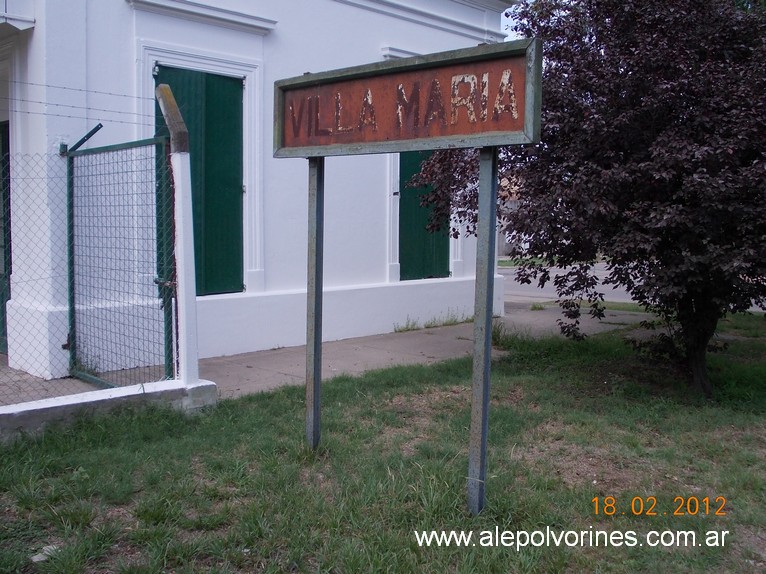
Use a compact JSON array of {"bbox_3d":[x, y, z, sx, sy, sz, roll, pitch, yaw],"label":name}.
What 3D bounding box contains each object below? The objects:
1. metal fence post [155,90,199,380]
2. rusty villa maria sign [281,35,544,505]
[{"bbox_3d":[-1.674,-0.438,6.847,0.110,2.420,0.460,-4,7,-43],"label":"metal fence post"},{"bbox_3d":[0.041,-0.062,5.003,0.117,2.488,2.100,-4,7,-44],"label":"rusty villa maria sign"}]

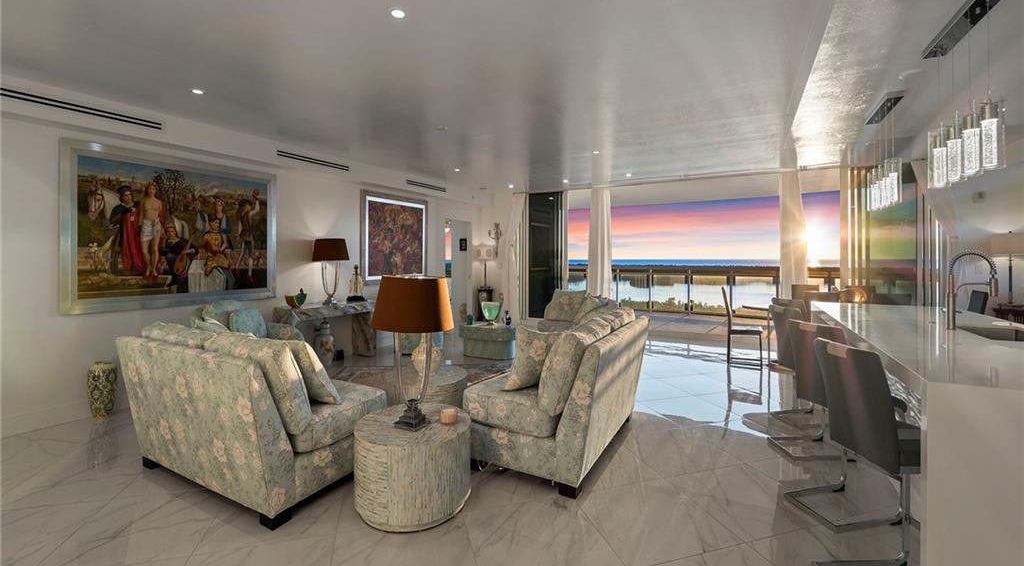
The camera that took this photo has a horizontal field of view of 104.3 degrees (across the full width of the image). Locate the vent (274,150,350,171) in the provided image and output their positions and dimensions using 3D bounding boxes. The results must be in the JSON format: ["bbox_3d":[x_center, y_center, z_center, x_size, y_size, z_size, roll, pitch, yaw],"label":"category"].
[{"bbox_3d":[-2.413,-1.492,4.864,0.040,0.080,0.960,2,4,29],"label":"vent"}]

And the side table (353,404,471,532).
[{"bbox_3d":[-0.544,0.985,2.239,0.618,0.428,0.618,2,4,29],"label":"side table"}]

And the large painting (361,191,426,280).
[{"bbox_3d":[-1.857,-0.704,6.420,0.060,1.380,1.400,1,2,30],"label":"large painting"}]

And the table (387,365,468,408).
[{"bbox_3d":[-0.684,0.959,3.220,0.650,0.435,0.650,1,2,30],"label":"table"}]

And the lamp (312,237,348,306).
[{"bbox_3d":[-2.302,-0.151,5.050,0.450,0.860,0.450,2,4,29],"label":"lamp"}]

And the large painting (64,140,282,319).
[{"bbox_3d":[-3.269,-0.511,4.024,0.060,1.465,1.745,1,2,30],"label":"large painting"}]

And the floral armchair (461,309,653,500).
[{"bbox_3d":[0.400,0.720,2.960,0.890,0.940,1.270,1,2,30],"label":"floral armchair"}]

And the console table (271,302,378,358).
[{"bbox_3d":[-2.253,0.644,5.158,0.500,0.750,1.320,2,4,29],"label":"console table"}]

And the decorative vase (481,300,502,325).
[{"bbox_3d":[-0.294,0.432,5.700,0.310,0.380,0.280,-1,2,-30],"label":"decorative vase"}]

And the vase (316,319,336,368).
[{"bbox_3d":[-2.277,0.735,4.914,0.270,0.600,0.270,2,4,29],"label":"vase"}]

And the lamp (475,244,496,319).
[{"bbox_3d":[-0.566,-0.099,8.500,0.480,1.600,0.460,0,2,0],"label":"lamp"}]

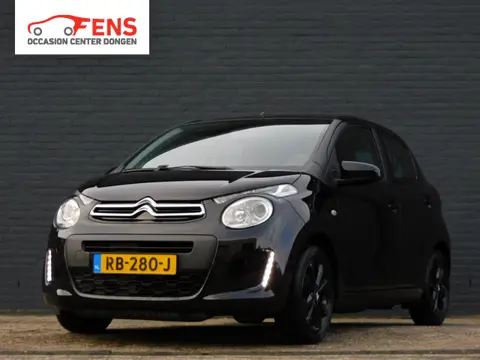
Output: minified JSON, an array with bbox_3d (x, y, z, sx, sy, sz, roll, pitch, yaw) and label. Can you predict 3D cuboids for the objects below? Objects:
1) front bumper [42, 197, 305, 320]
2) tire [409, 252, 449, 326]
[{"bbox_3d":[-0.471,0.433,7.400,1.580,0.640,0.520,-1,-4,26],"label":"front bumper"},{"bbox_3d":[1.376,0.774,9.598,0.170,0.574,0.574,-1,-4,26],"label":"tire"}]

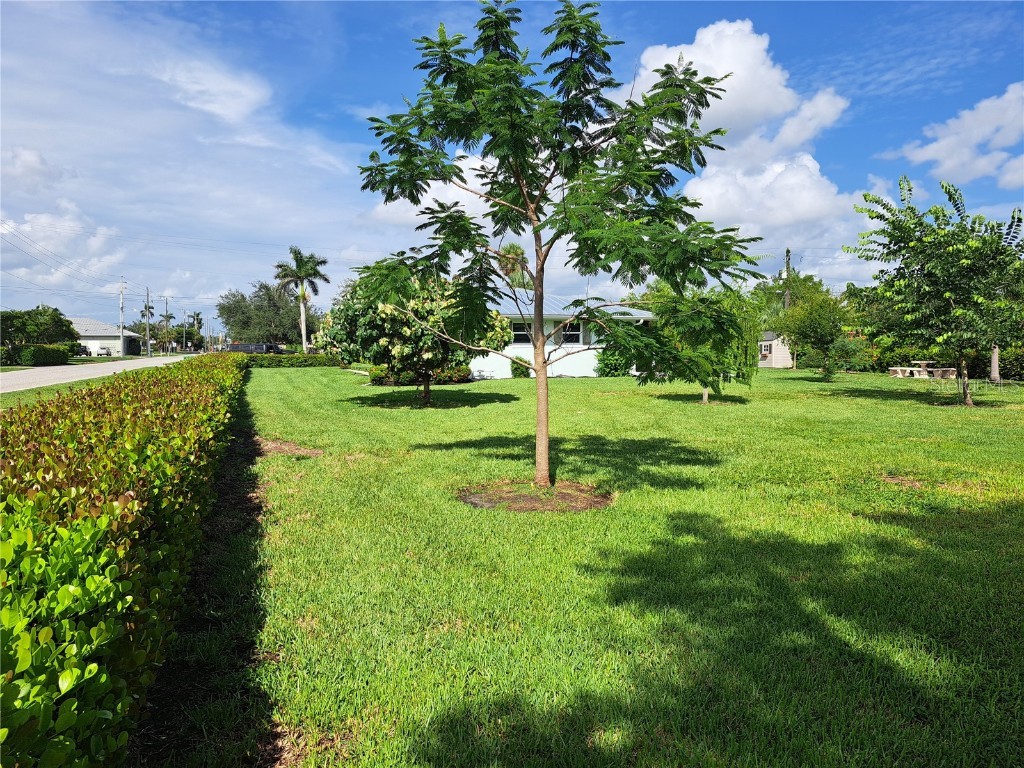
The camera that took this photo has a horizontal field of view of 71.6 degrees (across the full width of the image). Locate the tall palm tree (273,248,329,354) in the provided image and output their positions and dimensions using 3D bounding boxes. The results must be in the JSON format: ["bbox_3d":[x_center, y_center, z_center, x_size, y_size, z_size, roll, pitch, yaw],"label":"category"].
[{"bbox_3d":[-20.161,-7.586,67.700,5.200,11.400,5.200,0,3,0],"label":"tall palm tree"}]

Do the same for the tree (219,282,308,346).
[{"bbox_3d":[-30.082,-7.862,86.711,12.300,9.800,11.500,0,3,0],"label":"tree"}]

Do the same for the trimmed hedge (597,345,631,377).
[{"bbox_3d":[4.403,-0.937,30.492,1.500,1.300,1.300,-1,3,-18],"label":"trimmed hedge"}]

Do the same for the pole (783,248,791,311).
[{"bbox_3d":[21.997,-6.152,56.752,0.450,9.400,0.450,-1,3,-19],"label":"pole"}]

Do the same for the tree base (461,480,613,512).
[{"bbox_3d":[0.246,1.137,7.488,1.580,0.070,1.550,0,3,0],"label":"tree base"}]

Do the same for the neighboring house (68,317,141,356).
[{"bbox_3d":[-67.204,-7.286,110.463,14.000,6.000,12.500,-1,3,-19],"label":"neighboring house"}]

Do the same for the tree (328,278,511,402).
[{"bbox_3d":[-2.718,-1.302,19.905,5.300,3.600,5.200,0,3,0],"label":"tree"}]

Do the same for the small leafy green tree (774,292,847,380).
[{"bbox_3d":[13.288,-2.059,31.397,3.200,3.900,3.200,0,3,0],"label":"small leafy green tree"}]

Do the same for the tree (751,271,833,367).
[{"bbox_3d":[17.063,-3.872,43.329,5.100,6.000,5.000,0,3,0],"label":"tree"}]

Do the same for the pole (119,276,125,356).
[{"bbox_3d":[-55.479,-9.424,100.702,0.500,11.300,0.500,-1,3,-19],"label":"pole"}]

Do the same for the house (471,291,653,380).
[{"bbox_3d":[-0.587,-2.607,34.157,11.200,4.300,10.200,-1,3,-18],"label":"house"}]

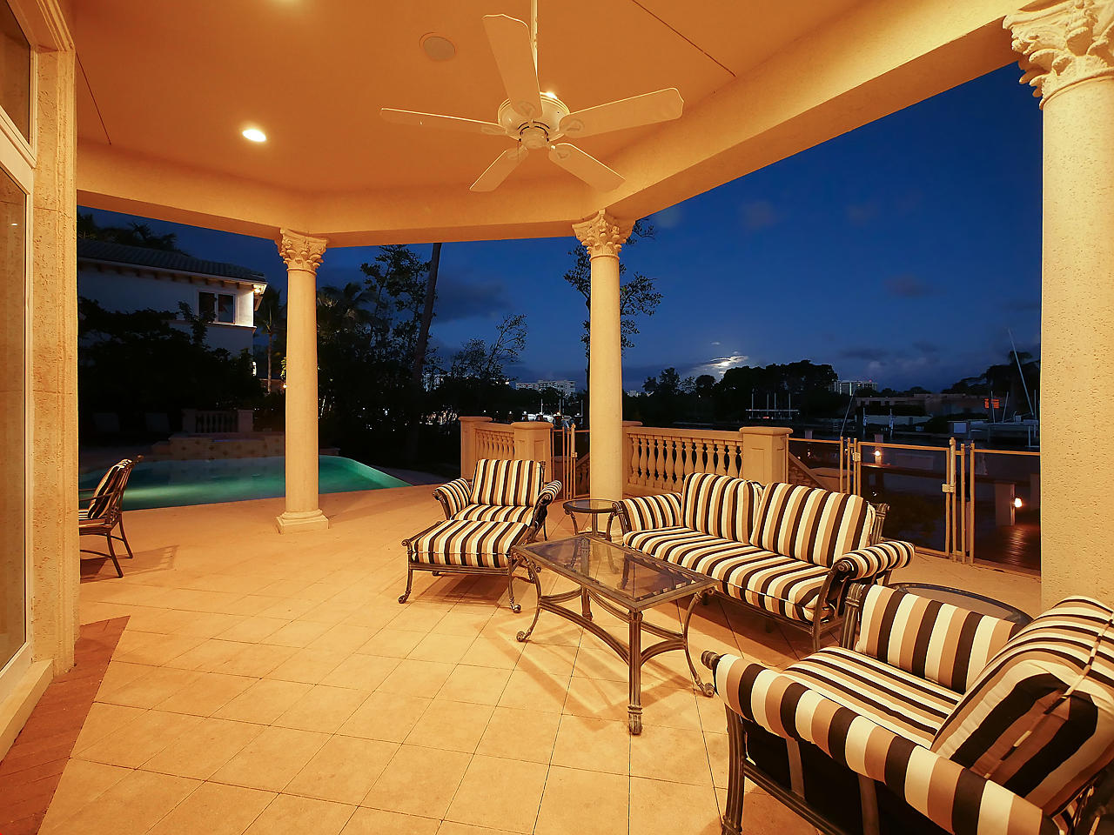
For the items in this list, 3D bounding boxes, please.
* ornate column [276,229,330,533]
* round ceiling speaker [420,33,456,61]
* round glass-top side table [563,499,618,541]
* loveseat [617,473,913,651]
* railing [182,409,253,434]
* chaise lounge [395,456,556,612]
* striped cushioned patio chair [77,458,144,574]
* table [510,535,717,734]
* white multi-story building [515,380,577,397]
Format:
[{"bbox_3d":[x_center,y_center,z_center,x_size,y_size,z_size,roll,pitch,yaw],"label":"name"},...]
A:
[{"bbox_3d":[-2.950,-0.397,5.217,0.470,3.320,0.470,0,1,-38],"label":"ornate column"},{"bbox_3d":[-0.800,-2.521,3.047,0.245,0.040,0.245,0,0,0],"label":"round ceiling speaker"},{"bbox_3d":[0.314,1.056,4.136,0.510,0.500,0.510,0,0,0],"label":"round glass-top side table"},{"bbox_3d":[1.220,0.849,2.971,0.880,0.860,1.710,0,0,-32],"label":"loveseat"},{"bbox_3d":[-12.400,0.124,16.501,2.450,0.860,0.400,0,0,0],"label":"railing"},{"bbox_3d":[-0.520,0.843,3.836,0.940,0.860,1.720,0,0,9],"label":"chaise lounge"},{"bbox_3d":[-3.938,0.822,3.715,0.700,0.940,0.660,0,0,-39],"label":"striped cushioned patio chair"},{"bbox_3d":[0.245,1.024,2.342,0.515,0.520,0.980,0,0,-36],"label":"table"},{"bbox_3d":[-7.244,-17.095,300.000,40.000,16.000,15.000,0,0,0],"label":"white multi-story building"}]

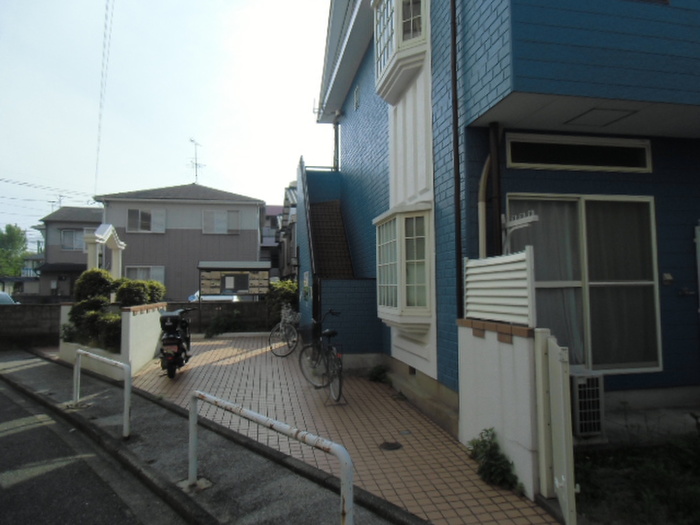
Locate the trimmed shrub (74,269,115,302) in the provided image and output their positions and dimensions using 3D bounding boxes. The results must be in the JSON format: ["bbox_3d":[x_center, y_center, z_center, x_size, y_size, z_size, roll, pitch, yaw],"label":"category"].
[{"bbox_3d":[-5.693,0.560,10.898,0.900,0.850,0.850,0,-3,-11],"label":"trimmed shrub"}]

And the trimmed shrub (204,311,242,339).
[{"bbox_3d":[-3.850,1.869,14.660,1.070,0.800,0.900,0,-3,-11],"label":"trimmed shrub"}]

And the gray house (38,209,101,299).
[{"bbox_3d":[-15.628,-0.205,32.052,6.600,6.800,7.000,0,-3,-11],"label":"gray house"}]

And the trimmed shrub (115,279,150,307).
[{"bbox_3d":[-4.644,0.721,10.483,0.770,0.660,0.750,0,-3,-11],"label":"trimmed shrub"}]

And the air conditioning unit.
[{"bbox_3d":[1.819,1.147,4.143,0.260,0.500,0.720,0,-3,-11],"label":"air conditioning unit"}]

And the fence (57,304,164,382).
[{"bbox_3d":[-5.326,1.457,10.057,2.550,1.170,4.100,0,-3,-11],"label":"fence"}]

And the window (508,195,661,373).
[{"bbox_3d":[2.274,0.208,4.687,1.610,1.740,0.100,0,-3,-11],"label":"window"}]

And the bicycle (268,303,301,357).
[{"bbox_3d":[-1.343,1.403,10.480,0.580,1.100,1.650,-1,-3,3],"label":"bicycle"}]

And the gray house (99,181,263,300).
[{"bbox_3d":[-8.789,-0.747,27.293,7.900,7.300,8.600,0,-3,-11],"label":"gray house"}]

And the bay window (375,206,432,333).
[{"bbox_3d":[0.607,0.106,6.183,0.350,1.400,1.650,0,-3,-11],"label":"bay window"}]

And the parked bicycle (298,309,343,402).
[{"bbox_3d":[-0.341,1.266,6.806,0.560,1.140,1.680,0,-3,-18],"label":"parked bicycle"}]

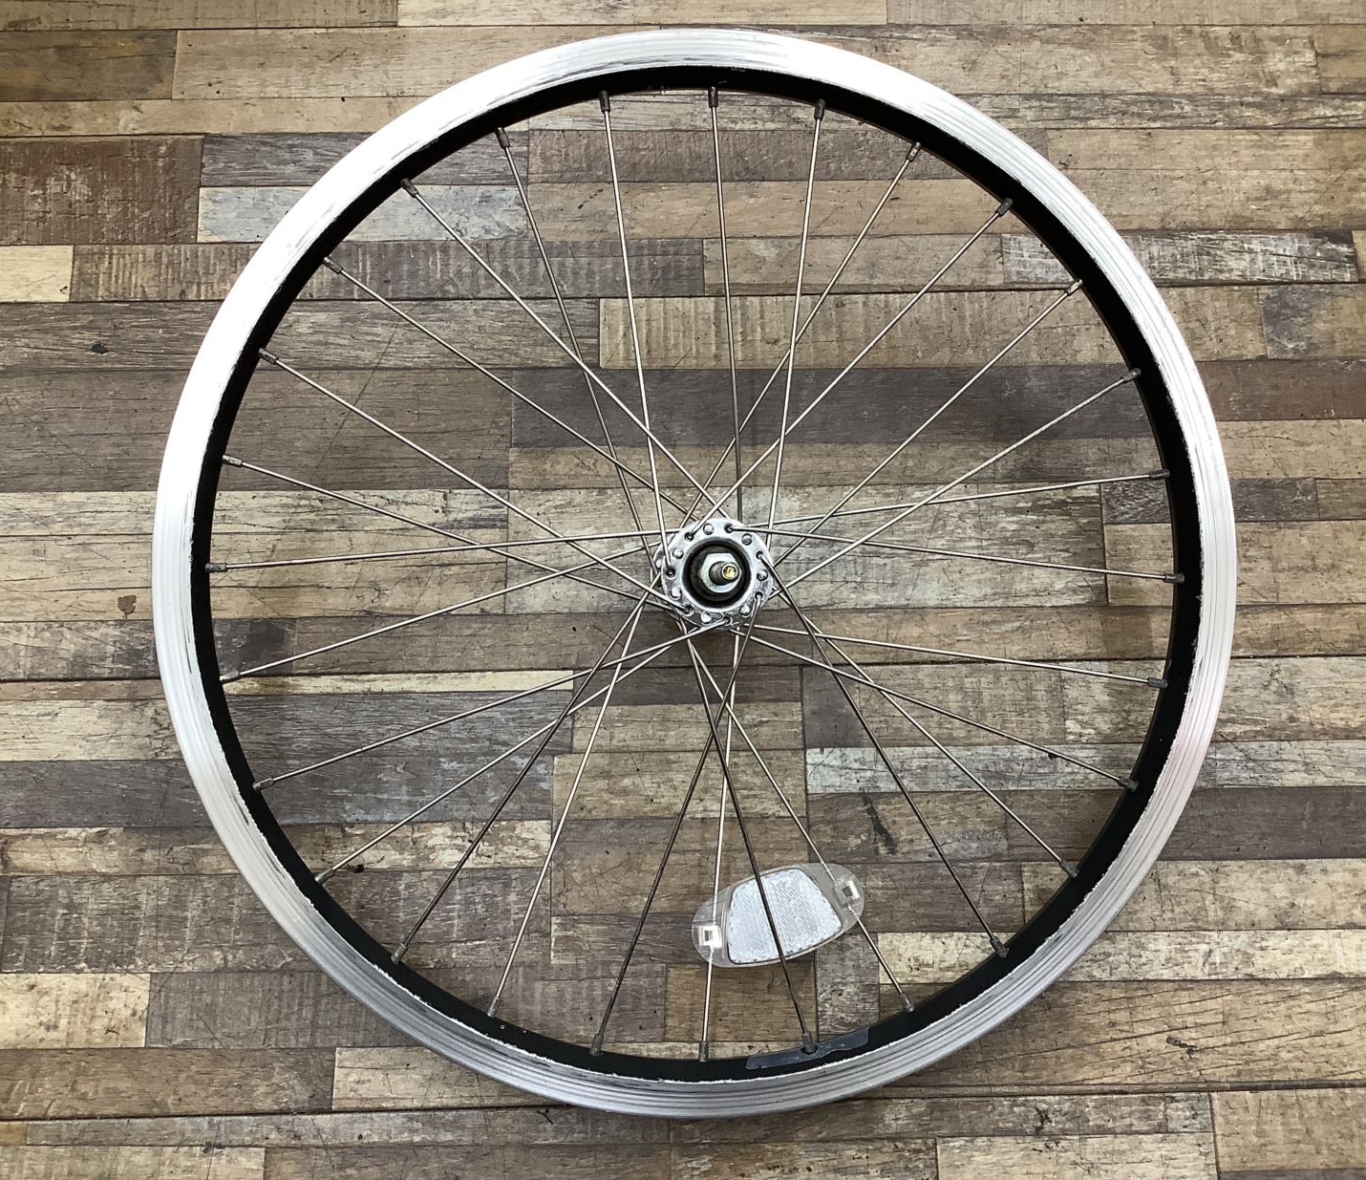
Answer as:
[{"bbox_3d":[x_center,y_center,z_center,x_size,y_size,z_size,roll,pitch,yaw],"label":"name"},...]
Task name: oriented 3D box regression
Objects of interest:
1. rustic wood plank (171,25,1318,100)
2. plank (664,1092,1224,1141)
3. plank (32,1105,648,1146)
[{"bbox_3d":[0.033,-0.264,0.714,0.574,0.012,0.039,-1,76,-1],"label":"rustic wood plank"},{"bbox_3d":[0.105,0.215,0.577,0.220,0.010,0.016,-1,76,-1],"label":"plank"},{"bbox_3d":[-0.134,0.217,0.569,0.258,0.006,0.013,-1,75,-1],"label":"plank"}]

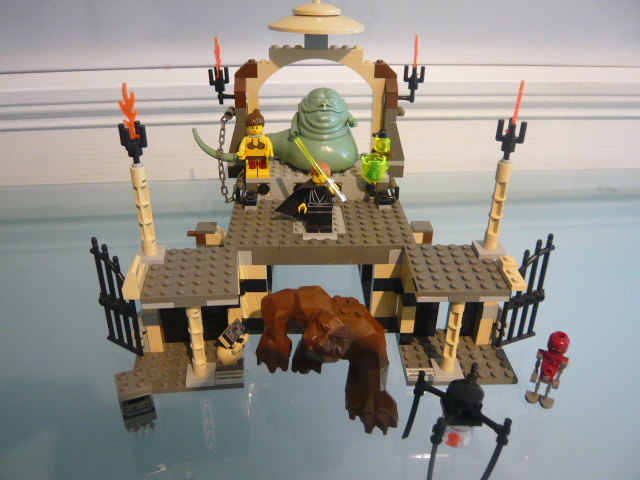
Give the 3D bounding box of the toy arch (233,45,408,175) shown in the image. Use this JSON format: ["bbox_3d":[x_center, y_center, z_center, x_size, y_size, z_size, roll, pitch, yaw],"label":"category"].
[{"bbox_3d":[-0.003,-0.089,0.365,0.128,0.091,0.016,0,29,-2],"label":"toy arch"}]

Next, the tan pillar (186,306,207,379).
[{"bbox_3d":[-0.067,0.053,0.282,0.008,0.051,0.008,-3,29,-6],"label":"tan pillar"}]

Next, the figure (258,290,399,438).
[{"bbox_3d":[0.009,0.055,0.285,0.091,0.058,0.052,17,33,27],"label":"figure"}]

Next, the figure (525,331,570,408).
[{"bbox_3d":[0.121,0.070,0.275,0.018,0.043,0.011,13,31,21],"label":"figure"}]

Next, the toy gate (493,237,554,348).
[{"bbox_3d":[0.121,0.030,0.310,0.032,0.072,0.005,-9,31,-17],"label":"toy gate"}]

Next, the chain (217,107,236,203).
[{"bbox_3d":[-0.064,-0.059,0.356,0.014,0.059,0.018,0,29,-2],"label":"chain"}]

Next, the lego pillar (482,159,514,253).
[{"bbox_3d":[0.097,-0.018,0.285,0.008,0.052,0.008,0,29,-1],"label":"lego pillar"}]

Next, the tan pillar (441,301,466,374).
[{"bbox_3d":[0.073,0.051,0.286,0.008,0.051,0.008,0,29,-1],"label":"tan pillar"}]

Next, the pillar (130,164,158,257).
[{"bbox_3d":[-0.094,-0.014,0.277,0.008,0.052,0.008,-3,29,-6],"label":"pillar"}]

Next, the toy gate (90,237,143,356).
[{"bbox_3d":[-0.116,0.032,0.301,0.032,0.072,0.005,16,33,25],"label":"toy gate"}]

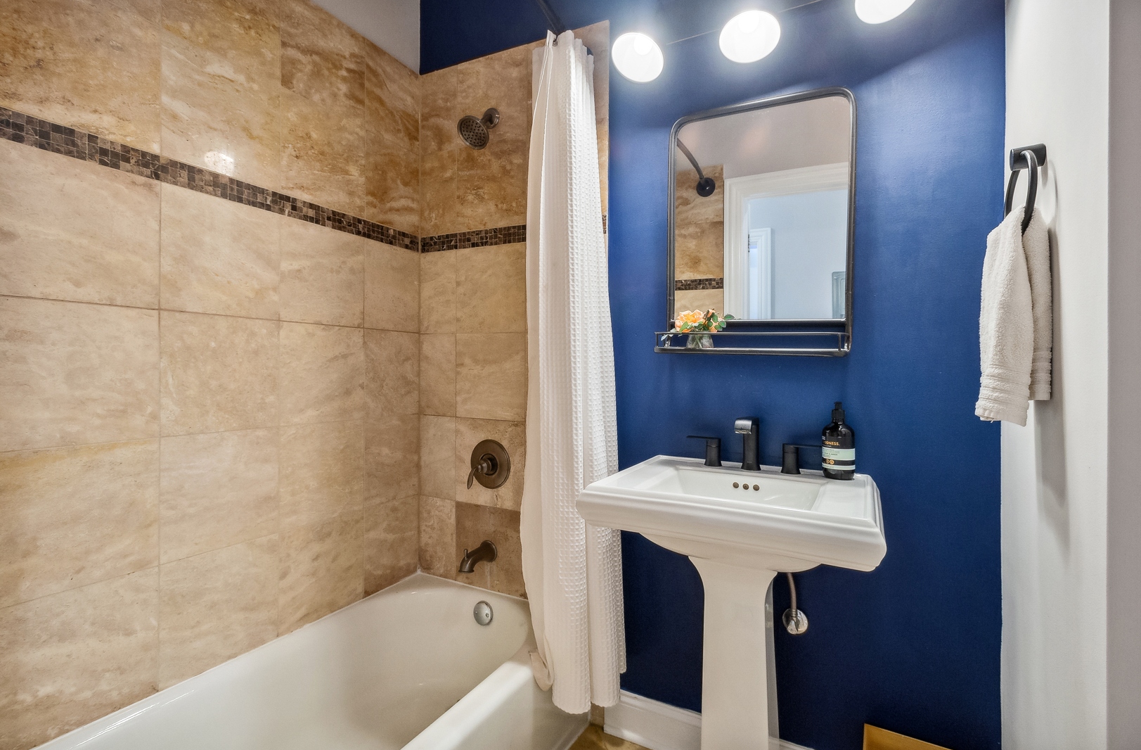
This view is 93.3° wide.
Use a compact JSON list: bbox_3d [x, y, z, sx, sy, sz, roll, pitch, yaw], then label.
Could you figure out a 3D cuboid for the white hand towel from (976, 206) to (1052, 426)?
[{"bbox_3d":[0.817,-0.109,1.005,0.090,0.400,0.160,1,1,28],"label":"white hand towel"}]

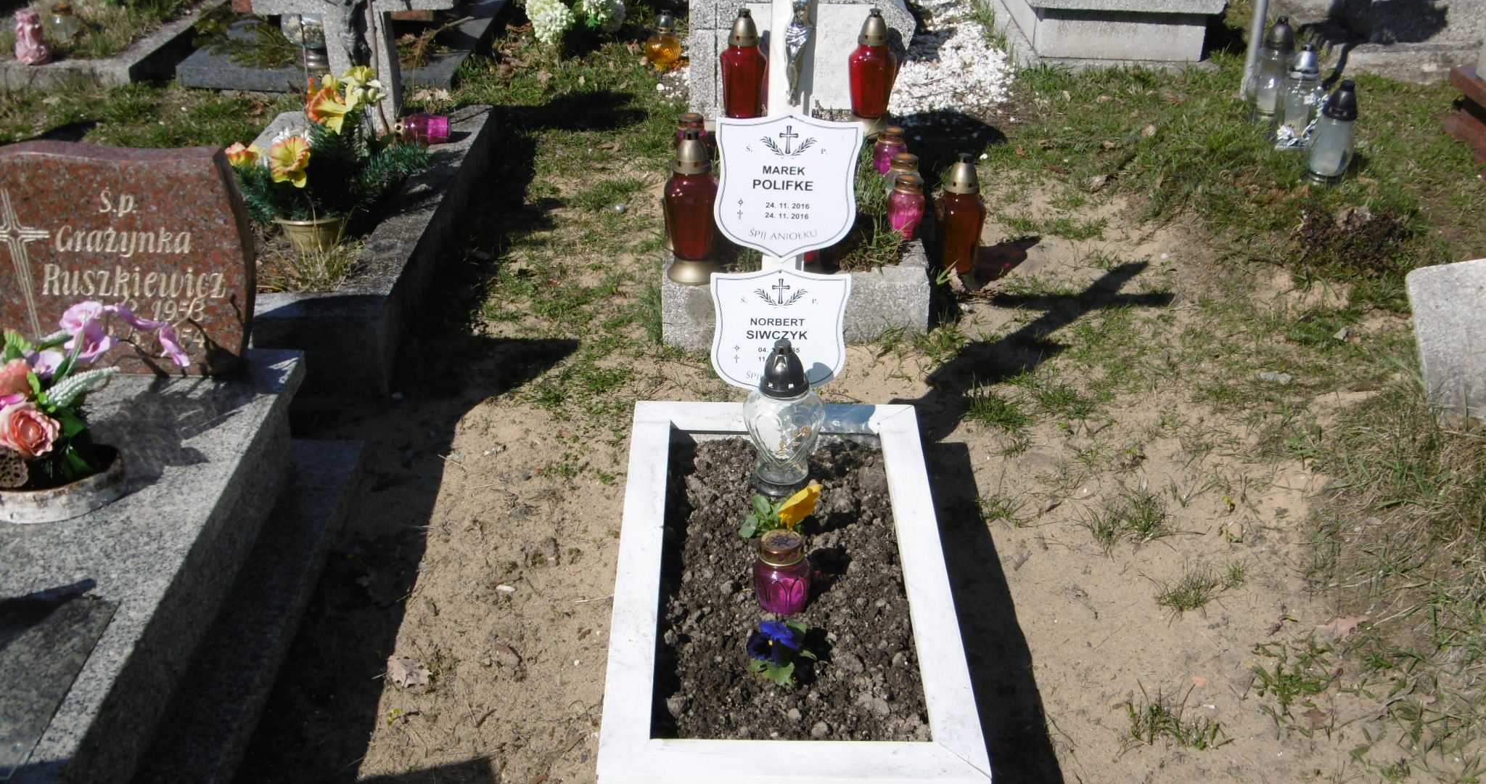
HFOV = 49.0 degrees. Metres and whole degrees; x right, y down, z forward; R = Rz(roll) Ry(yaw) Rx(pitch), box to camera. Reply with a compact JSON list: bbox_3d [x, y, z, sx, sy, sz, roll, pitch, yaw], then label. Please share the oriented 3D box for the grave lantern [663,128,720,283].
[{"bbox_3d":[-0.102,-0.386,3.354,0.115,0.318,0.115,1,28,-1],"label":"grave lantern"}]

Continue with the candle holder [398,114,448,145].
[{"bbox_3d":[-0.778,-0.641,3.969,0.132,0.076,0.076,1,28,-1],"label":"candle holder"}]

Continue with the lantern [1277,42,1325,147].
[{"bbox_3d":[1.584,-0.851,4.655,0.116,0.288,0.116,1,28,-1],"label":"lantern"}]

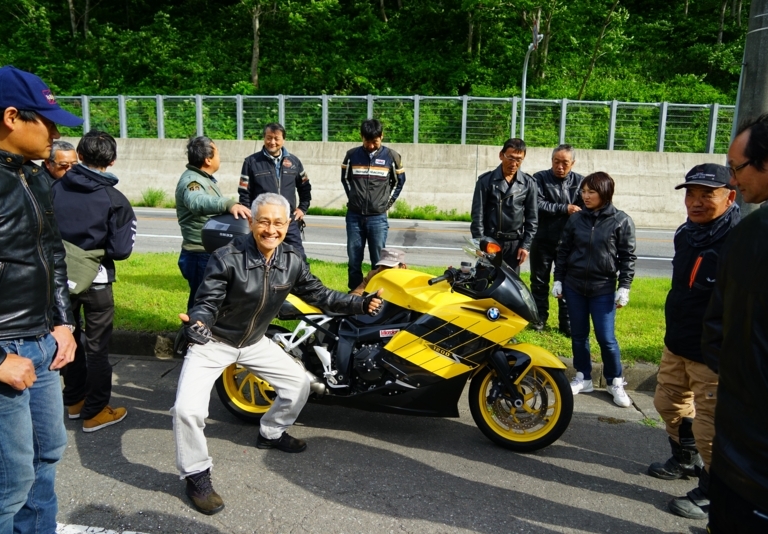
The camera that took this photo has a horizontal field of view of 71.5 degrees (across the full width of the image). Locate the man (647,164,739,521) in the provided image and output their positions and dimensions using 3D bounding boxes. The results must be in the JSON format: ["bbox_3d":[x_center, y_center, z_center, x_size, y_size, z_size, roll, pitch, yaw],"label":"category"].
[{"bbox_3d":[1.570,0.333,2.553,0.450,1.620,0.520,-4,10,-28],"label":"man"}]

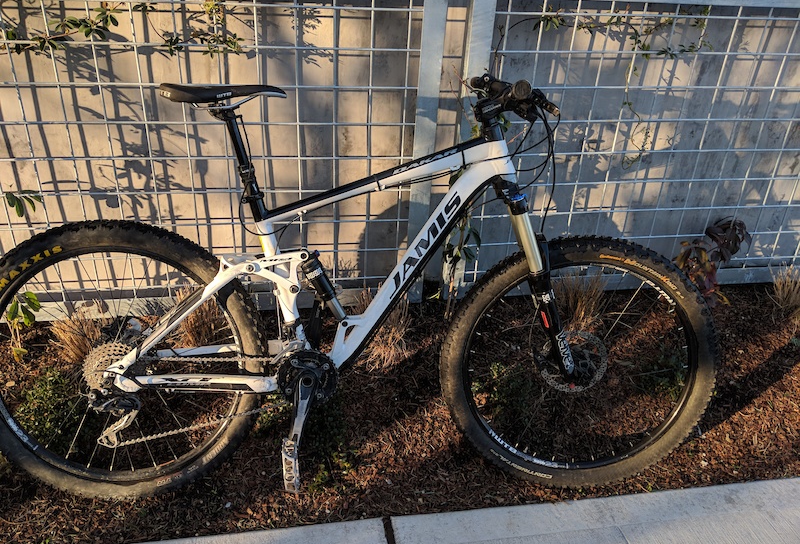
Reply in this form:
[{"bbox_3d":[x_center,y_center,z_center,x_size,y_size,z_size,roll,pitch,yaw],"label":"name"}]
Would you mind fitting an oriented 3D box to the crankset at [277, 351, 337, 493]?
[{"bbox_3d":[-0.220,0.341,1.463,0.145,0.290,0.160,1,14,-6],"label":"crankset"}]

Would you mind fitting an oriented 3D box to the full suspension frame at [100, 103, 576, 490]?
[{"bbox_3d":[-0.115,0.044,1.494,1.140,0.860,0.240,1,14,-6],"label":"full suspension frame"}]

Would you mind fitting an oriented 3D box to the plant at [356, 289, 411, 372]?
[{"bbox_3d":[-0.050,0.196,2.095,0.190,0.230,0.170,-2,29,-10],"label":"plant"}]

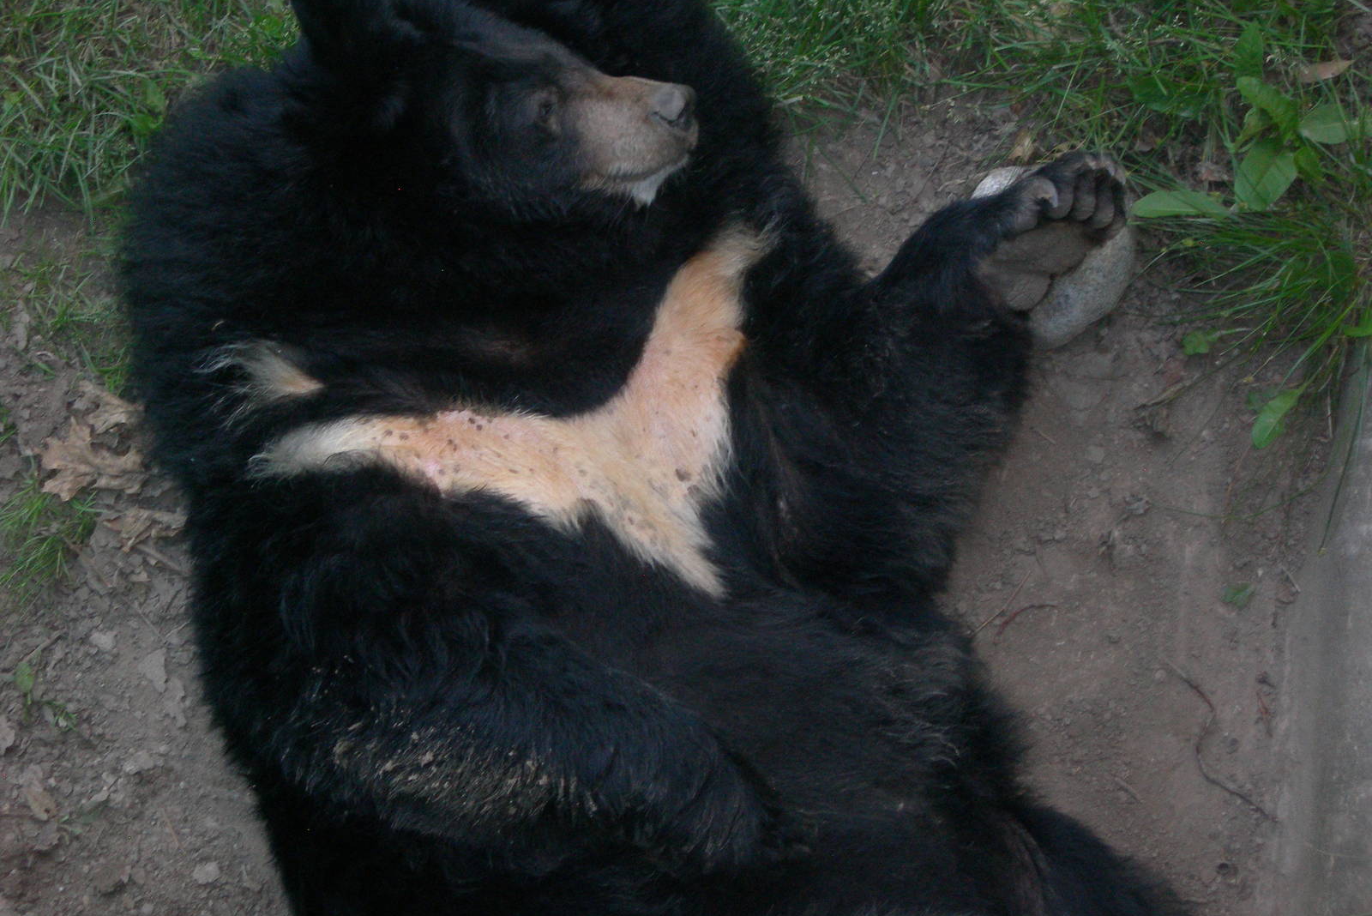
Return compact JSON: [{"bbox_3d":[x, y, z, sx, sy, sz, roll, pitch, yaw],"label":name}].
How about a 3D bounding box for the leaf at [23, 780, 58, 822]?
[{"bbox_3d":[-0.664,0.355,4.665,0.027,0.012,0.042,-19,54,-15],"label":"leaf"}]

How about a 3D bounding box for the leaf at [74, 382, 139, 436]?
[{"bbox_3d":[-0.642,-0.062,4.983,0.057,0.025,0.068,-30,58,-21],"label":"leaf"}]

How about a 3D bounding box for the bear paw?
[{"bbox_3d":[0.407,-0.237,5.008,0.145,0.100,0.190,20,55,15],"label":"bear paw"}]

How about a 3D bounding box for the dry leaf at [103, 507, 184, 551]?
[{"bbox_3d":[-0.582,0.073,4.877,0.081,0.025,0.041,-19,54,-15],"label":"dry leaf"}]

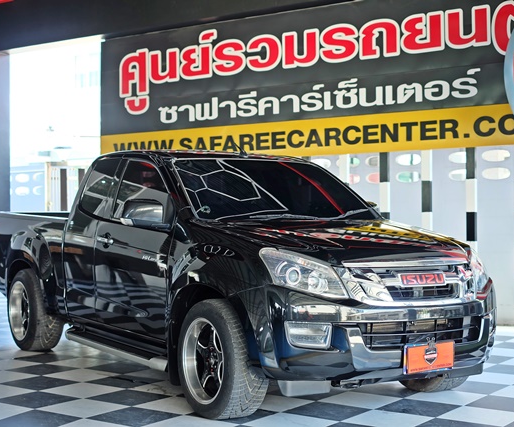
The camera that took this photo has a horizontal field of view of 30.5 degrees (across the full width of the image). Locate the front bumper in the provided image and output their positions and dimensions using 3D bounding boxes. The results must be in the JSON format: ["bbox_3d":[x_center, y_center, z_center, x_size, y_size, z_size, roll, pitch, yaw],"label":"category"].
[{"bbox_3d":[0.807,0.663,5.268,1.800,0.490,0.500,0,0,-33],"label":"front bumper"}]

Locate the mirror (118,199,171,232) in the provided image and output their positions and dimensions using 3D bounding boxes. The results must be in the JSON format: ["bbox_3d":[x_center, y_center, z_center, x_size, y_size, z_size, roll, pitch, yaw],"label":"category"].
[{"bbox_3d":[-0.676,0.003,5.760,0.260,0.190,0.220,0,0,-33],"label":"mirror"}]

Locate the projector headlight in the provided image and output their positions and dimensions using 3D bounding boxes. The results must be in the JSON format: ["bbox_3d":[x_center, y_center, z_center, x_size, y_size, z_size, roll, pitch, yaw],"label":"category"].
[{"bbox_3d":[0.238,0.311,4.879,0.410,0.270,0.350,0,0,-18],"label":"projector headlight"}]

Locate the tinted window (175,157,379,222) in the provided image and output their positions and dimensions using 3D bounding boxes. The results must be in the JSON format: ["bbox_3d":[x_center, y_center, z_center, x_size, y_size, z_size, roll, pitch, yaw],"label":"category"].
[{"bbox_3d":[0.140,-0.173,6.285,1.420,0.700,0.170,0,-44,-33],"label":"tinted window"}]

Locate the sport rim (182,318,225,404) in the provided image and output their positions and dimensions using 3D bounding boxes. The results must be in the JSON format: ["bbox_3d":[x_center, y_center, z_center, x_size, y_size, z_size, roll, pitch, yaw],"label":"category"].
[{"bbox_3d":[-0.228,0.840,5.402,0.200,0.490,0.490,0,0,-33],"label":"sport rim"}]

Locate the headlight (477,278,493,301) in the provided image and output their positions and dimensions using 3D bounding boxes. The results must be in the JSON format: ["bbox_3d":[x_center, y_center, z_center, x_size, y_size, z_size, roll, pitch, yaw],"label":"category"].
[{"bbox_3d":[1.415,0.453,5.850,0.140,0.160,0.240,0,0,22],"label":"headlight"}]

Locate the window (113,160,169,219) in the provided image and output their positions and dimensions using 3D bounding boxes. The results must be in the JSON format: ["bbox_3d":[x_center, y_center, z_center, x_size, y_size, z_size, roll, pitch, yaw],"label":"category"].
[{"bbox_3d":[-0.752,-0.164,6.284,0.090,0.420,0.840,19,-10,-32],"label":"window"}]

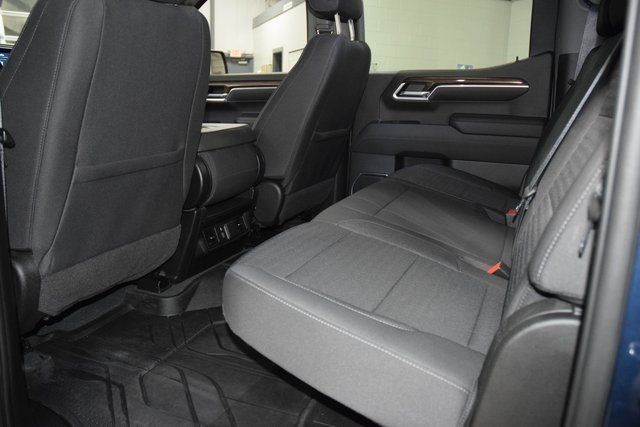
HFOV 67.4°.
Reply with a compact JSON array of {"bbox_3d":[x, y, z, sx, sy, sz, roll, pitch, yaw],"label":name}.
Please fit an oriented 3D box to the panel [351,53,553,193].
[{"bbox_3d":[0.521,-0.328,2.129,0.860,0.710,0.130,8,17,24],"label":"panel"}]

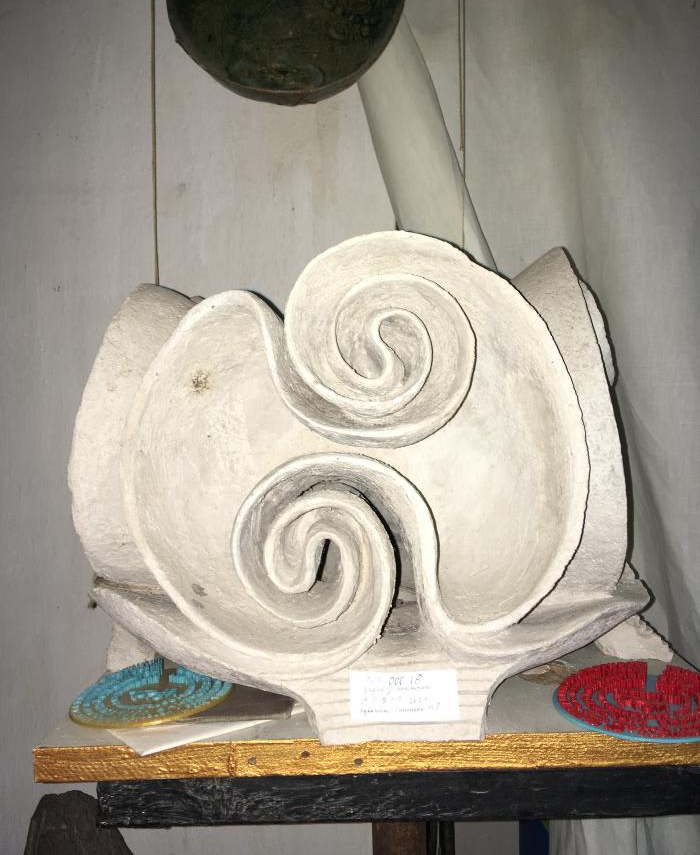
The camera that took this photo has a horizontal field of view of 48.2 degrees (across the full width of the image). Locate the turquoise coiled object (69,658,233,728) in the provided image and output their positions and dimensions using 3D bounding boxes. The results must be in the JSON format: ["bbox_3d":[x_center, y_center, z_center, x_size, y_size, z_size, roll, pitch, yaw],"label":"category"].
[{"bbox_3d":[-0.160,0.213,0.635,0.130,0.013,0.130,-5,0,-2],"label":"turquoise coiled object"}]

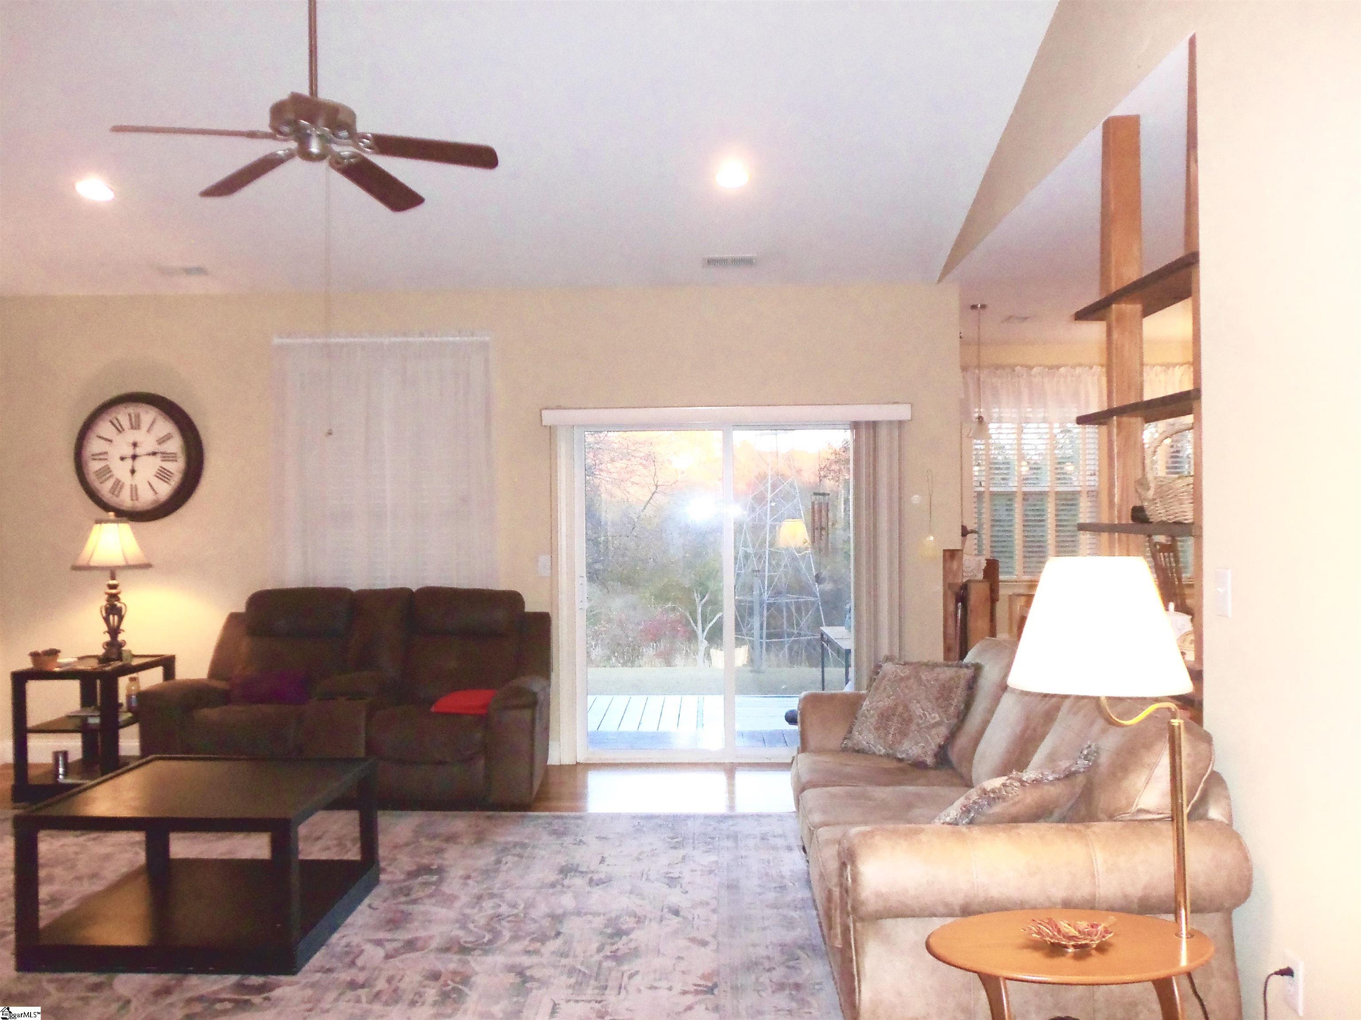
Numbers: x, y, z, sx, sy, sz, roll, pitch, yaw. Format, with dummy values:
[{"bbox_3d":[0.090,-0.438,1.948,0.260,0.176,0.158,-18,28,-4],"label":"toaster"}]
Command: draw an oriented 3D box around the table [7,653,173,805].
[{"bbox_3d":[-3.187,1.179,6.029,0.558,0.681,0.620,0,0,2],"label":"table"}]

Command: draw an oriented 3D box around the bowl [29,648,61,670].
[{"bbox_3d":[-3.389,0.793,5.901,0.160,0.100,0.160,0,0,2],"label":"bowl"}]

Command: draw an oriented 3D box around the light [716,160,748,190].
[{"bbox_3d":[0.247,-1.601,5.281,0.170,0.040,0.170,-1,-16,1],"label":"light"}]

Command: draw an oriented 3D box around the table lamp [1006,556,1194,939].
[{"bbox_3d":[0.865,0.485,2.261,0.395,0.785,0.385,-1,0,1],"label":"table lamp"}]

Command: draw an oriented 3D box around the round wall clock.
[{"bbox_3d":[-3.210,-0.316,6.517,0.765,0.765,0.075,0,0,2],"label":"round wall clock"}]

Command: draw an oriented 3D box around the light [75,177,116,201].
[{"bbox_3d":[-2.846,-1.563,5.353,0.180,0.040,0.180,-1,-16,1],"label":"light"}]

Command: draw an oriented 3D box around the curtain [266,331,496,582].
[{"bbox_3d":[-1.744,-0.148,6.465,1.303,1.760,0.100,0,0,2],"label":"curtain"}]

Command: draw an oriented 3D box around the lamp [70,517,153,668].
[{"bbox_3d":[-3.104,0.427,6.013,0.420,0.805,0.420,-1,0,1],"label":"lamp"}]

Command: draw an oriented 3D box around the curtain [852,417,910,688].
[{"bbox_3d":[1.130,0.455,6.237,0.310,1.930,0.100,-1,0,1],"label":"curtain"}]

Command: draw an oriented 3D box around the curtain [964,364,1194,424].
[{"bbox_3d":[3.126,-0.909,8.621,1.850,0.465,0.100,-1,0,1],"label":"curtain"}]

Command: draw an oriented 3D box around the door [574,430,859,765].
[{"bbox_3d":[0.256,0.488,6.494,1.746,1.978,0.120,0,0,2],"label":"door"}]

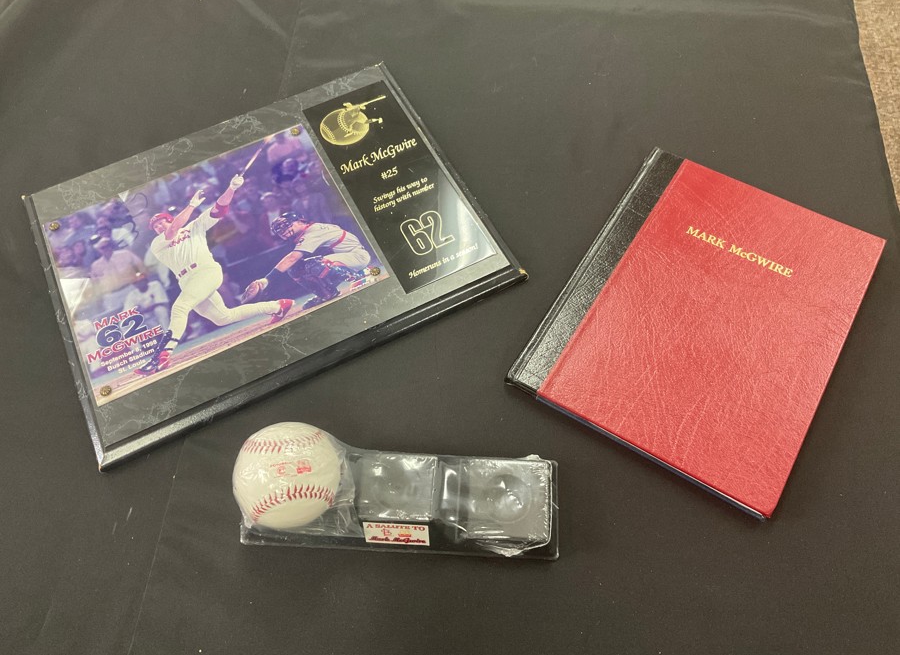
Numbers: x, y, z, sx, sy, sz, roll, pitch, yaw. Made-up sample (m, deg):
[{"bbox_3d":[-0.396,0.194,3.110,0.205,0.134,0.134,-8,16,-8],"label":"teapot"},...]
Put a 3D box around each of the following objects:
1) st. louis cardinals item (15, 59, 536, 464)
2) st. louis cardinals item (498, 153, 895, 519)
[{"bbox_3d":[-0.170,-0.086,0.683,0.378,0.017,0.304,-25,62,-12],"label":"st. louis cardinals item"},{"bbox_3d":[0.211,-0.015,0.629,0.214,0.013,0.282,28,64,17],"label":"st. louis cardinals item"}]

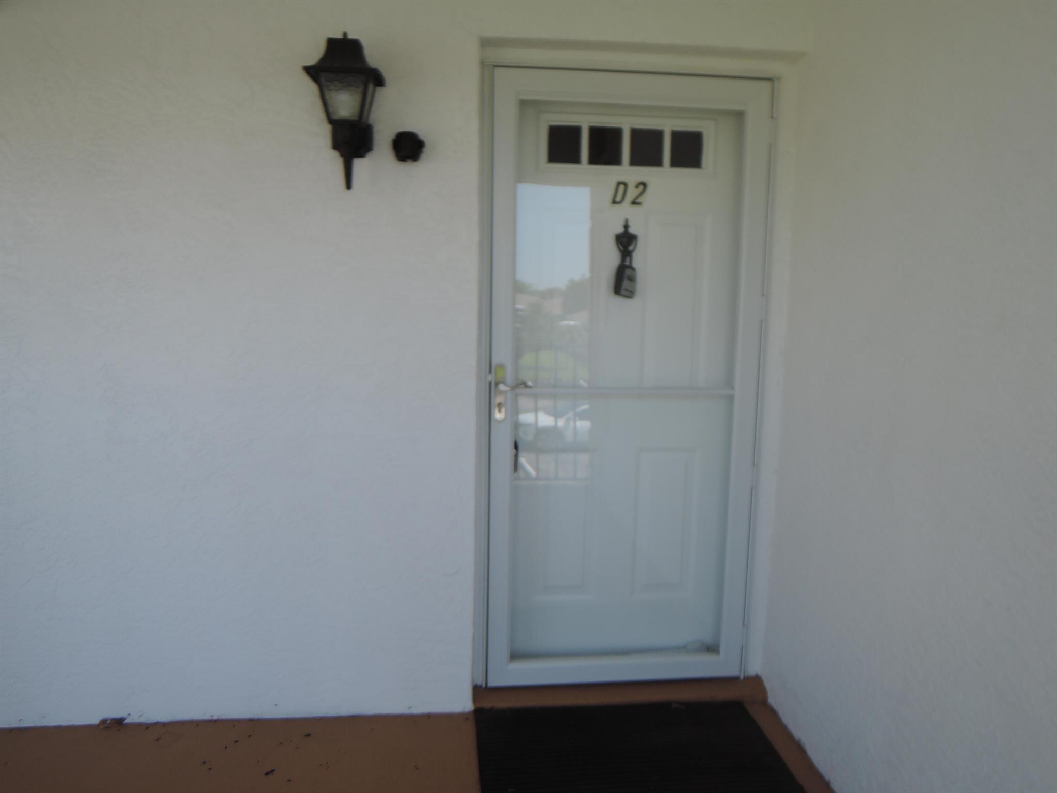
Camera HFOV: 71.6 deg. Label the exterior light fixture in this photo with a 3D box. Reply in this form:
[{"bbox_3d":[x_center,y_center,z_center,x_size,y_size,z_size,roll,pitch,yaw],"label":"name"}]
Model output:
[{"bbox_3d":[-0.502,-0.789,2.036,0.194,0.418,0.198,0,7,-6],"label":"exterior light fixture"}]

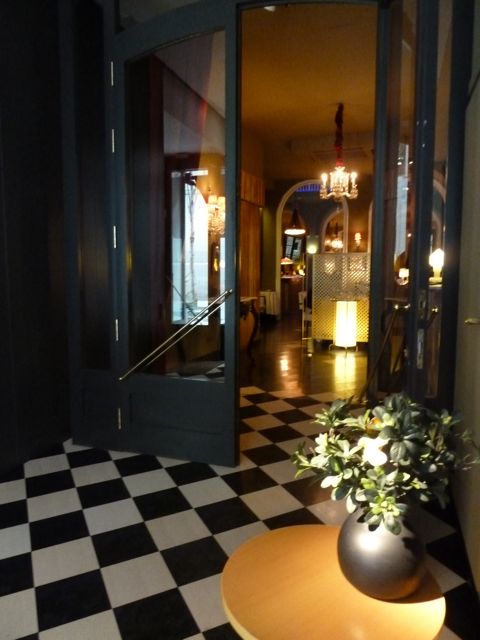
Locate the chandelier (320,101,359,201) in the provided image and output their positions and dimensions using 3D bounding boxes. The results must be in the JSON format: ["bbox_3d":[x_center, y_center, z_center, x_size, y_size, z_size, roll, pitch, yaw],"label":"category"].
[{"bbox_3d":[1.528,-2.573,7.100,0.580,1.430,0.580,-1,9,0],"label":"chandelier"}]

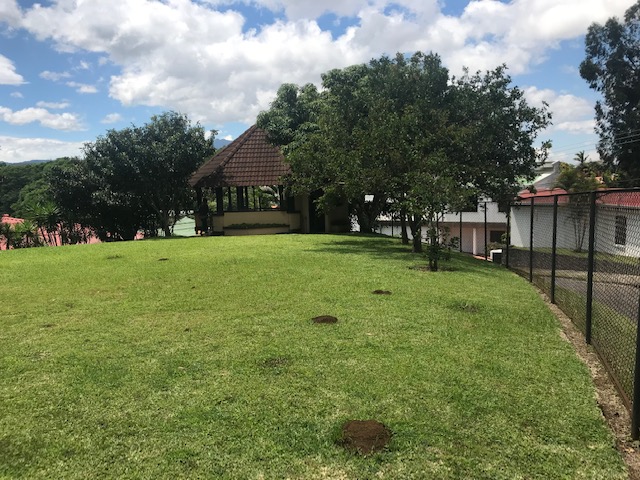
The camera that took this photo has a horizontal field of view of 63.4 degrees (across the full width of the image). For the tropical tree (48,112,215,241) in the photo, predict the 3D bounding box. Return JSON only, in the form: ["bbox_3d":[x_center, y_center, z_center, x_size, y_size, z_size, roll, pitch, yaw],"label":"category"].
[{"bbox_3d":[-9.831,-3.260,27.000,8.700,6.800,7.200,0,5,0],"label":"tropical tree"}]

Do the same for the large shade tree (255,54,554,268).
[{"bbox_3d":[3.020,-3.020,18.500,10.400,7.400,8.500,0,5,0],"label":"large shade tree"}]

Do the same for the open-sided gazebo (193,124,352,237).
[{"bbox_3d":[-2.537,-2.881,25.500,7.700,5.600,7.000,0,5,0],"label":"open-sided gazebo"}]

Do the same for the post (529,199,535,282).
[{"bbox_3d":[4.341,0.010,10.600,0.060,1.720,0.060,0,5,0],"label":"post"}]

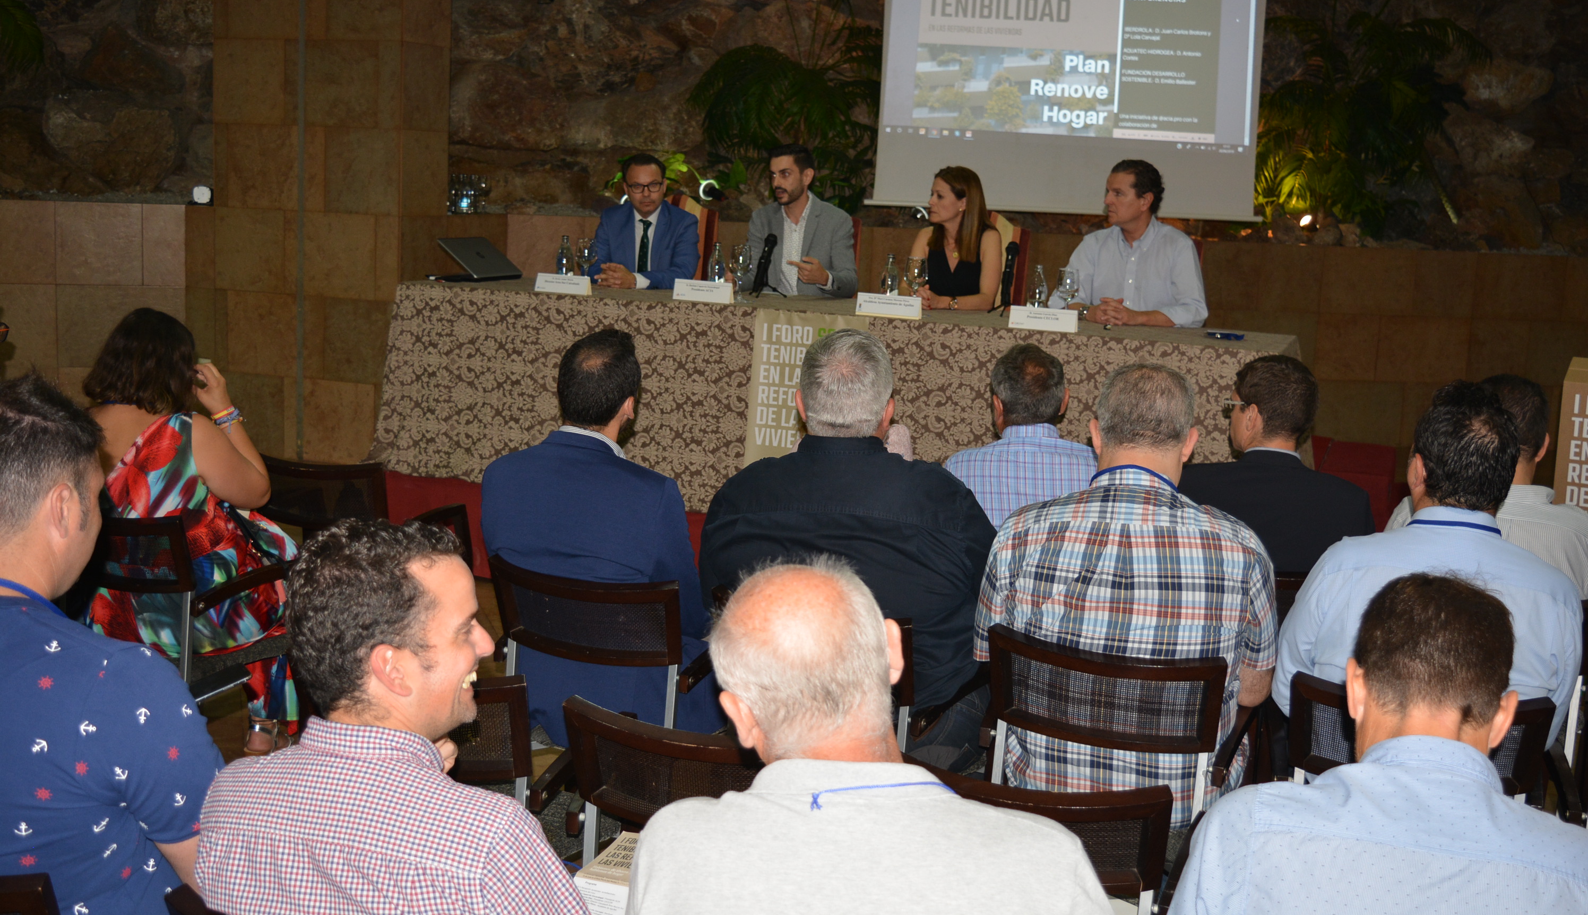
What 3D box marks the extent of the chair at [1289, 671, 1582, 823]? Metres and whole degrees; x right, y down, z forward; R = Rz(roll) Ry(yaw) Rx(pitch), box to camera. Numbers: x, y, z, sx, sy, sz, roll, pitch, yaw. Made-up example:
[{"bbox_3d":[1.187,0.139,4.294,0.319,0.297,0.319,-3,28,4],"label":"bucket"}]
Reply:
[{"bbox_3d":[1.090,0.746,3.226,0.560,0.800,0.560,5,9,15],"label":"chair"}]

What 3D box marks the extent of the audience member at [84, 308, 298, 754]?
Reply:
[{"bbox_3d":[-1.432,0.221,4.463,0.540,1.250,0.860,5,9,18],"label":"audience member"}]

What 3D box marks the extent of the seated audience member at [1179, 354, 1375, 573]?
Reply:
[{"bbox_3d":[1.138,0.368,4.197,0.520,1.260,0.800,5,9,18],"label":"seated audience member"}]

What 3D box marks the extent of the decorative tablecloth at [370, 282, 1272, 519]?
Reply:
[{"bbox_3d":[0.121,-0.181,6.595,3.480,0.750,0.860,7,10,26],"label":"decorative tablecloth"}]

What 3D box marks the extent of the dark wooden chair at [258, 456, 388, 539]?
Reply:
[{"bbox_3d":[-1.239,0.353,5.180,0.530,0.815,0.530,6,10,24],"label":"dark wooden chair"}]

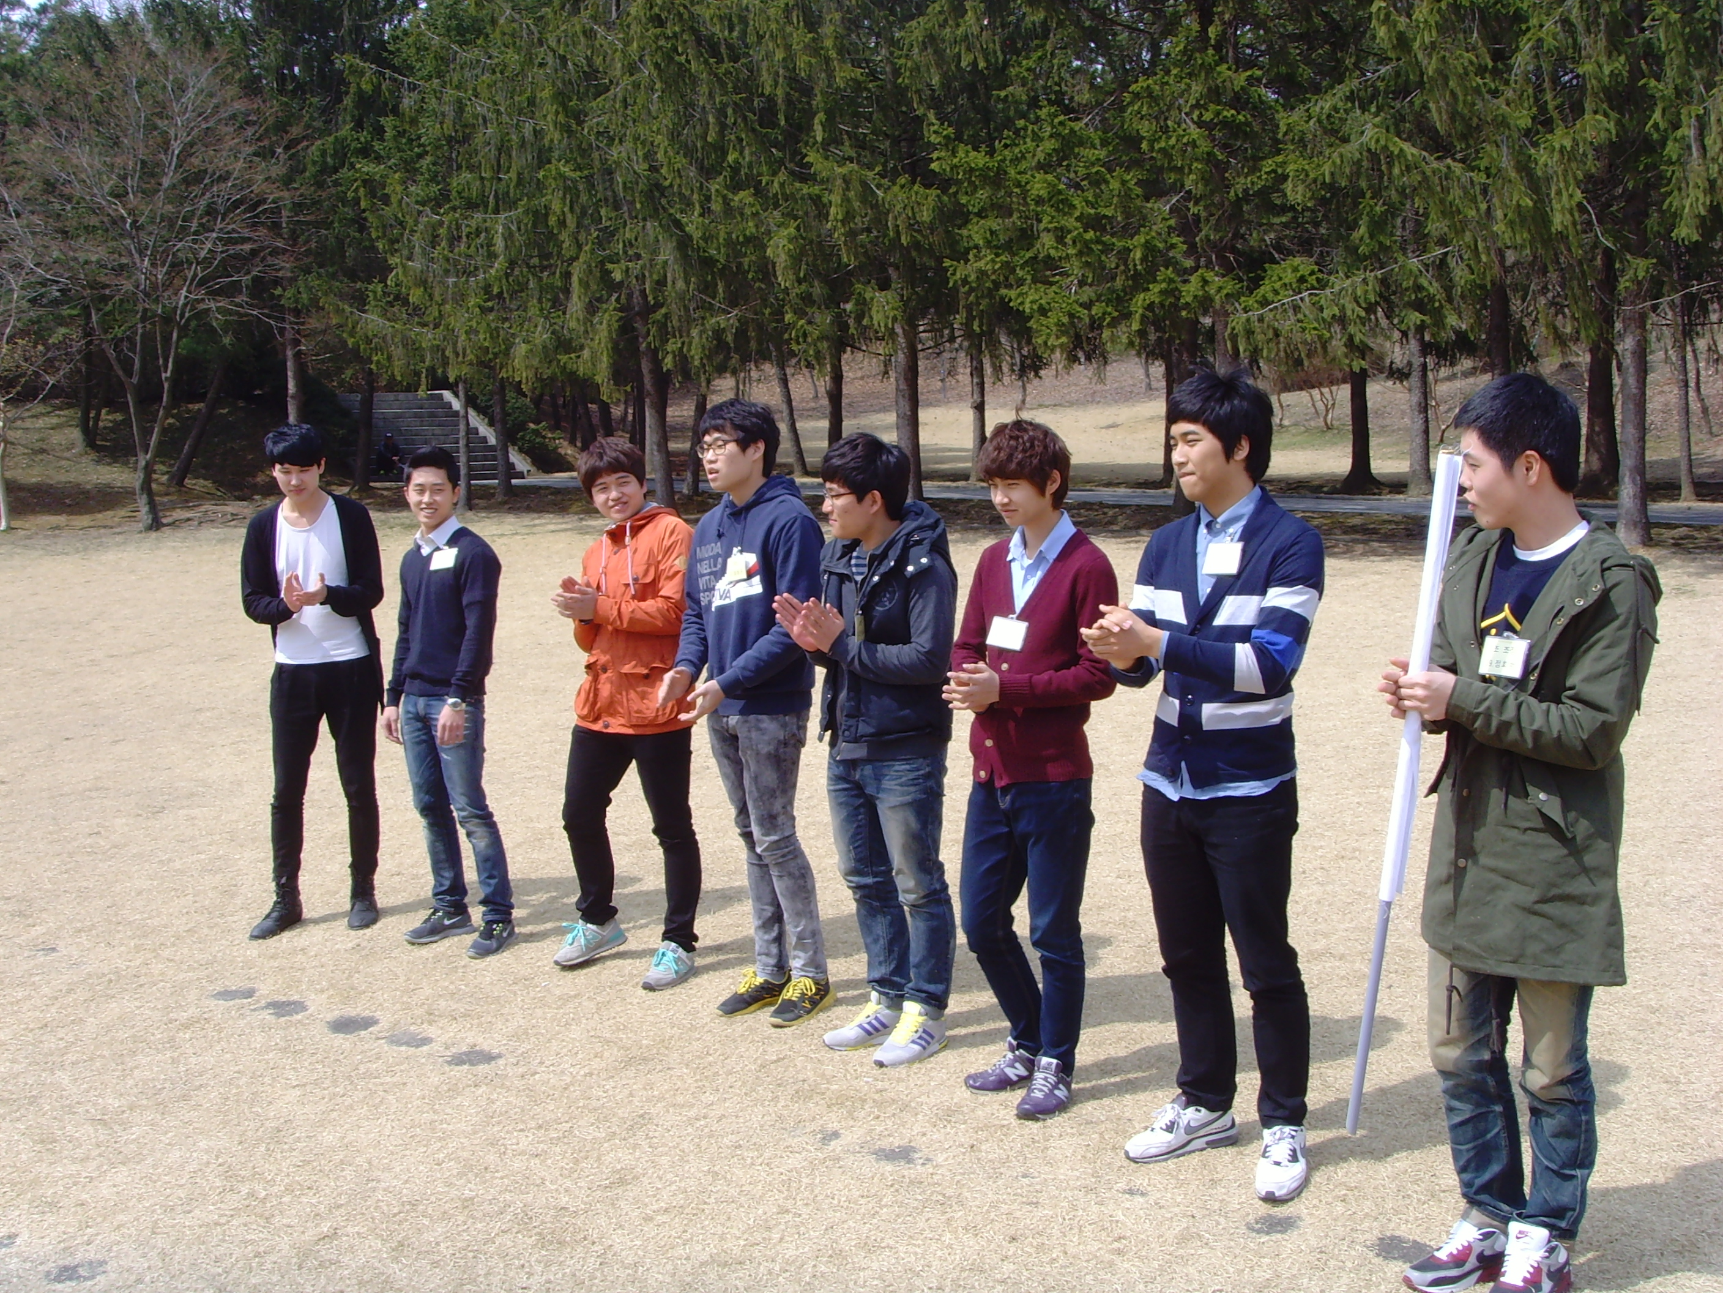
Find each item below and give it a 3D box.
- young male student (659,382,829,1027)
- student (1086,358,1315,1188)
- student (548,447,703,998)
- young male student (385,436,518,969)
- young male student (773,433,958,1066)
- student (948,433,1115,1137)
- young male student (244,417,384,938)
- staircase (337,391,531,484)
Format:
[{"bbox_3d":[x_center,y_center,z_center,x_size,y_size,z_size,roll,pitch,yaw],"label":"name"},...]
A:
[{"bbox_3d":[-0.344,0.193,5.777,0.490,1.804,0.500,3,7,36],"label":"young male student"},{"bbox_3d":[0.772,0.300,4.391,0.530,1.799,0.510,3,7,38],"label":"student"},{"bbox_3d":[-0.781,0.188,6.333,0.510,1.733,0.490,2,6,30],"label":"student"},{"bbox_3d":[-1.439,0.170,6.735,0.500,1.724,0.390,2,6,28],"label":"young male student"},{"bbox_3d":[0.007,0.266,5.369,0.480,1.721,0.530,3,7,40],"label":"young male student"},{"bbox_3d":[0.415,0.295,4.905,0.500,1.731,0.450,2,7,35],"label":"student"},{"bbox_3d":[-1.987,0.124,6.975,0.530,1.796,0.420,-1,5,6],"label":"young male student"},{"bbox_3d":[-9.226,-4.229,38.926,3.800,1.850,3.200,-6,7,-40],"label":"staircase"}]

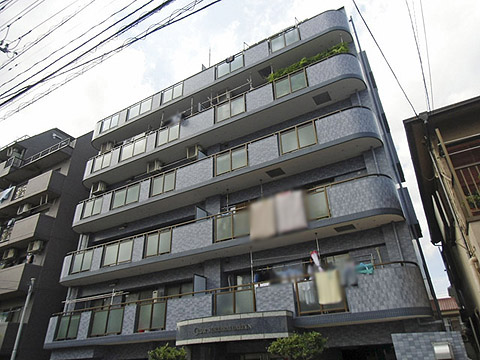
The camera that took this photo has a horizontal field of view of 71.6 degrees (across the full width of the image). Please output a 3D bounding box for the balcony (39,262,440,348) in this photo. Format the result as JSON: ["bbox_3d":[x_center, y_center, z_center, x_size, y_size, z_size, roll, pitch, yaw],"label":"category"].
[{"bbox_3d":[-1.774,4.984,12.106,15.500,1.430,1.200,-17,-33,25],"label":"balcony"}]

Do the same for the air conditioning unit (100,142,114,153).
[{"bbox_3d":[-8.035,-1.945,20.032,0.700,0.580,0.320,-17,-33,25],"label":"air conditioning unit"}]

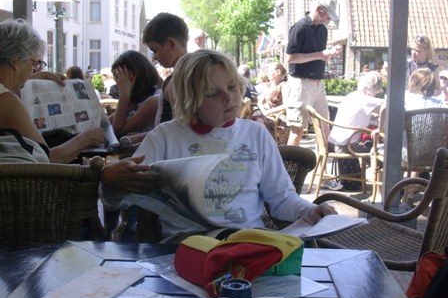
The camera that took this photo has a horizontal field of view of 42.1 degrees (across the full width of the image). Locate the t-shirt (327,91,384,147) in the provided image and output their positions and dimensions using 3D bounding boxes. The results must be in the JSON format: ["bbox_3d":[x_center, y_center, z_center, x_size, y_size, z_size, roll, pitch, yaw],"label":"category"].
[{"bbox_3d":[1.230,-0.287,5.450,0.420,0.520,0.470,-2,8,-24],"label":"t-shirt"}]

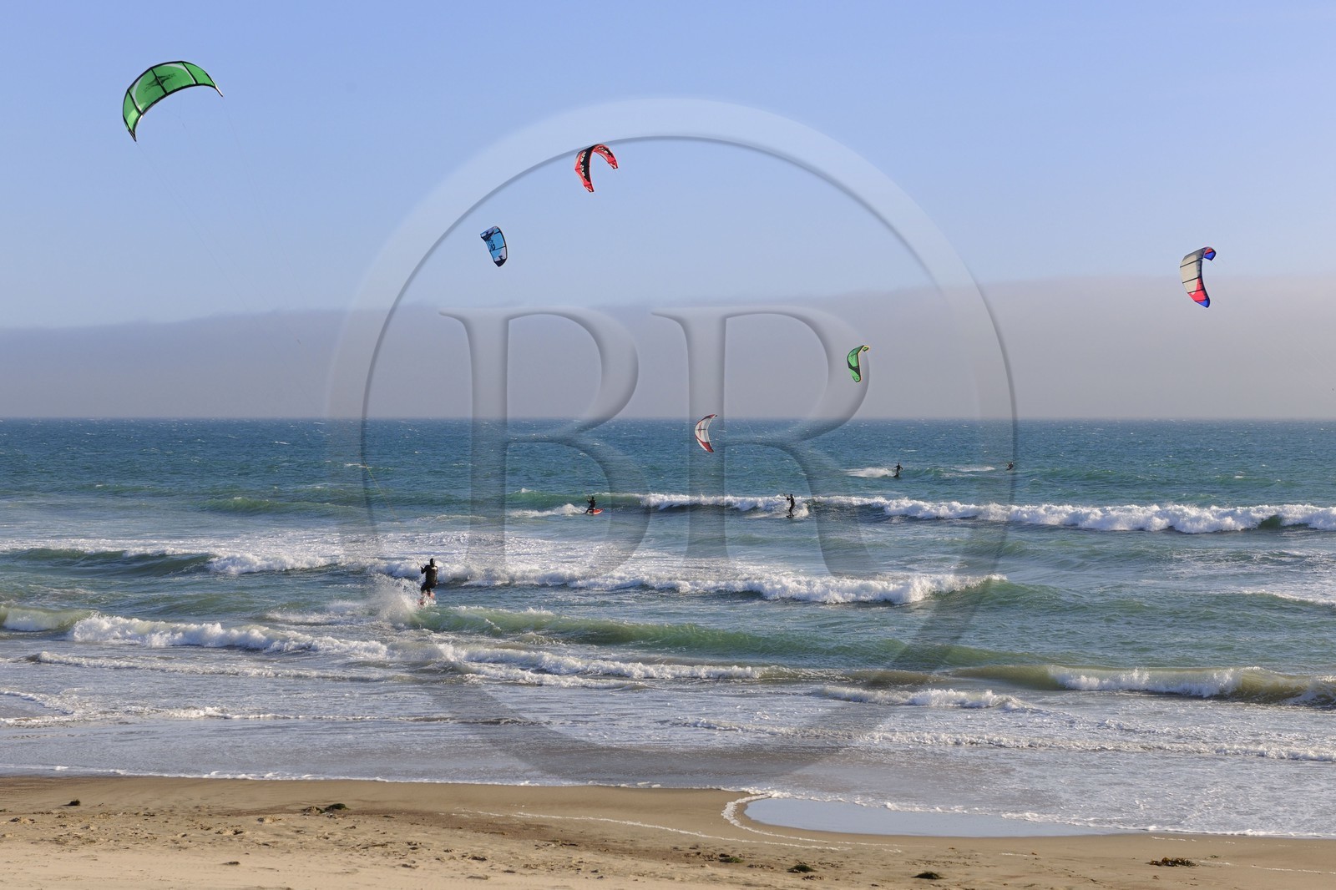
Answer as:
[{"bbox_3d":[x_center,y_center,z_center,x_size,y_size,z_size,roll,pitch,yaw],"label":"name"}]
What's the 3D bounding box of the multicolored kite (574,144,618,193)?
[{"bbox_3d":[-4.750,-18.370,151.000,1.350,2.400,4.200,-13,23,31],"label":"multicolored kite"}]

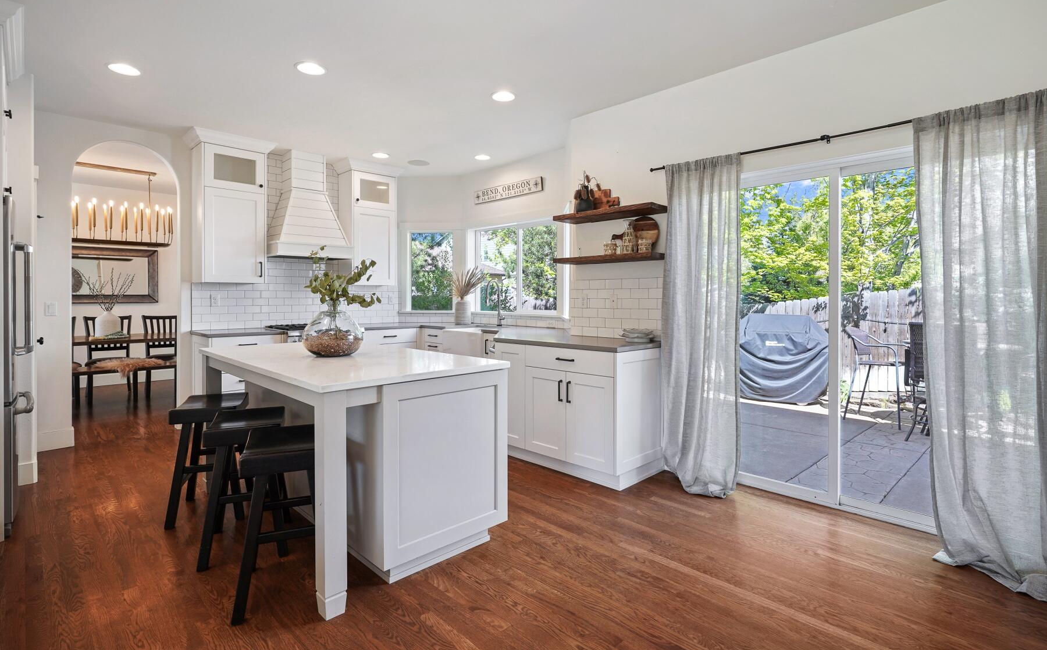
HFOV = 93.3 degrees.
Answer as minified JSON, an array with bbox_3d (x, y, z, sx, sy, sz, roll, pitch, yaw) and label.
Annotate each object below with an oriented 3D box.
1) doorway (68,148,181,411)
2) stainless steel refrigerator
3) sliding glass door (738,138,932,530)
[{"bbox_3d":[-3.510,-0.302,4.400,0.140,2.580,0.750,3,4,44],"label":"doorway"},{"bbox_3d":[-3.199,0.205,2.644,0.760,1.780,0.910,-3,4,-44],"label":"stainless steel refrigerator"},{"bbox_3d":[1.800,0.062,2.820,0.120,2.040,1.780,-3,4,-43],"label":"sliding glass door"}]

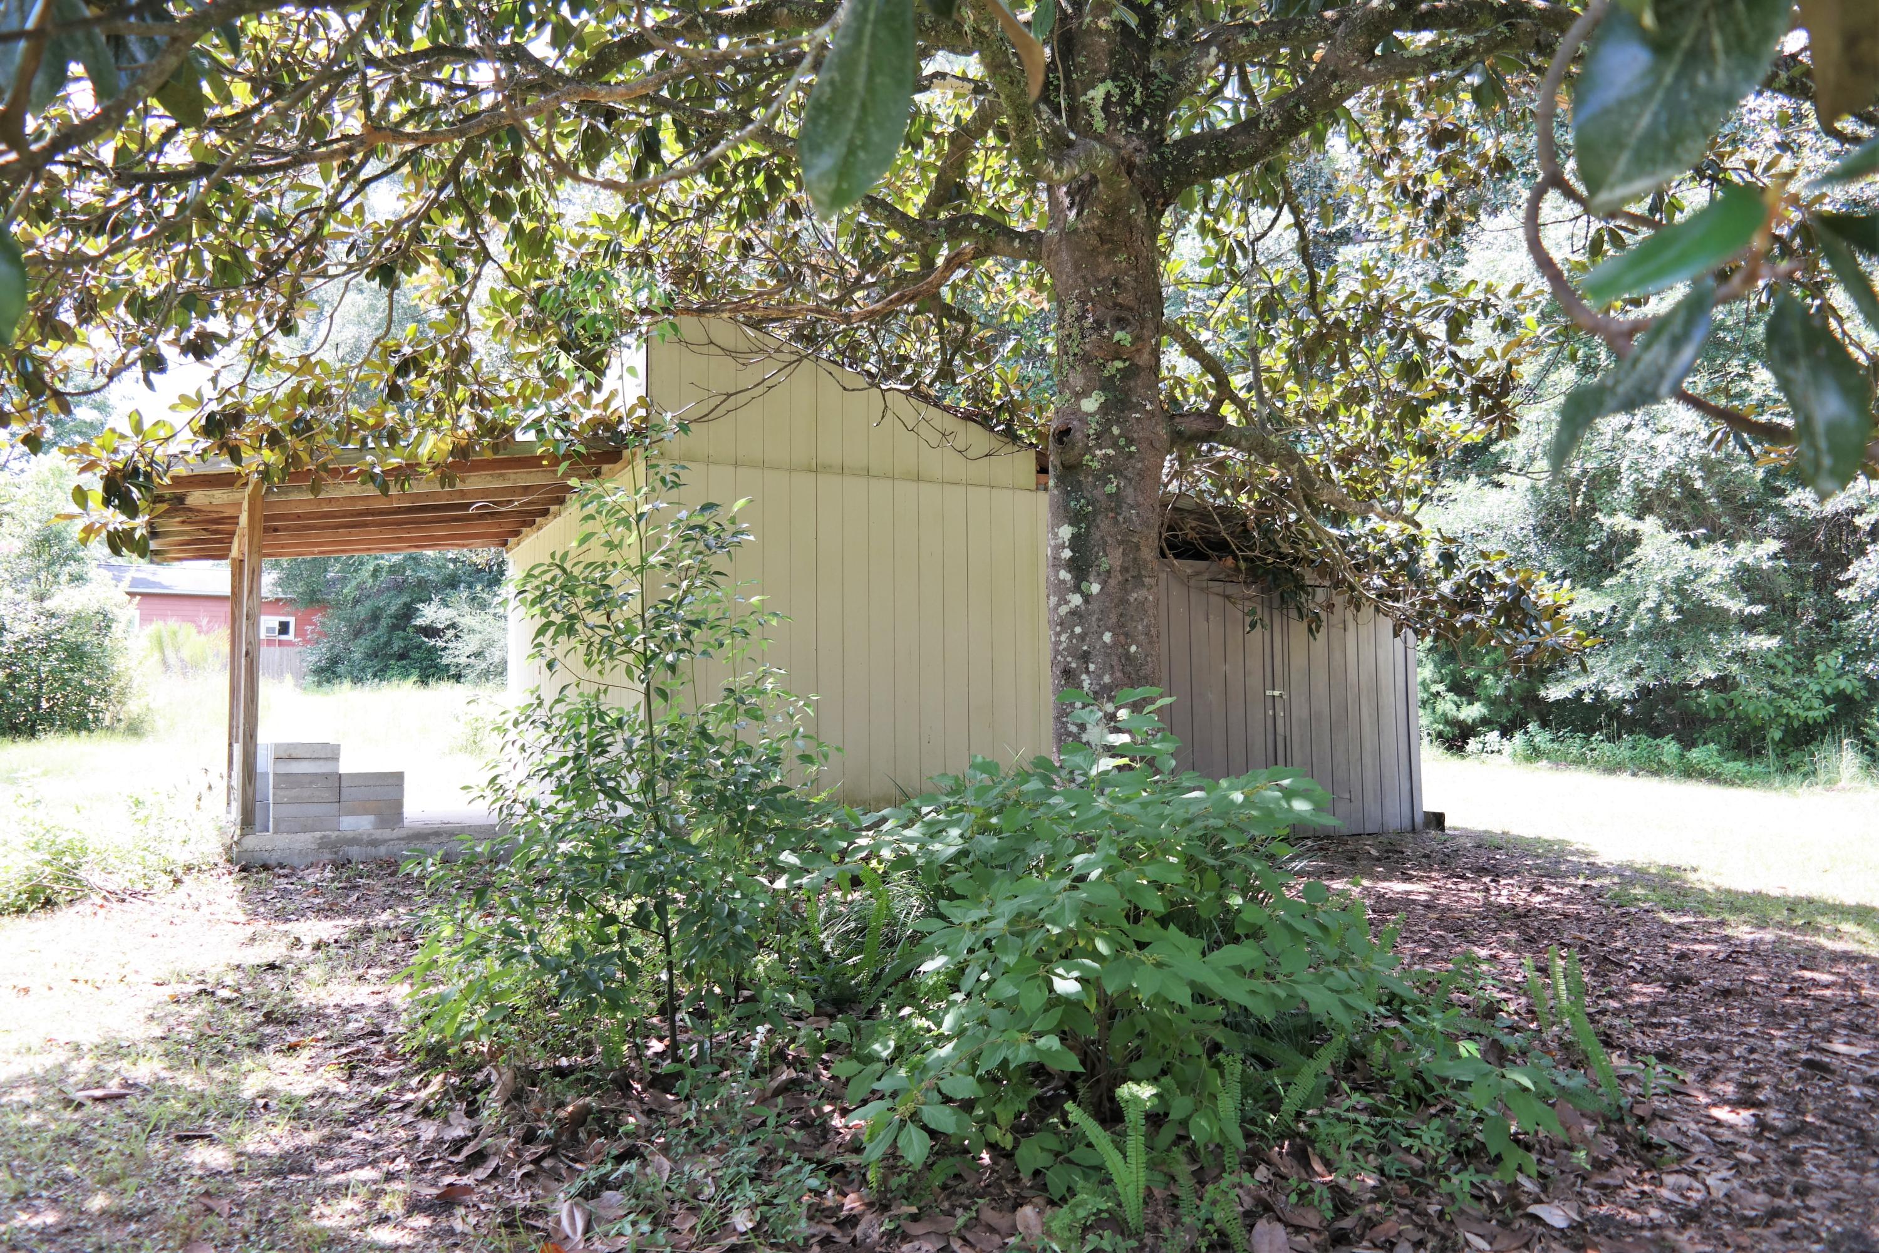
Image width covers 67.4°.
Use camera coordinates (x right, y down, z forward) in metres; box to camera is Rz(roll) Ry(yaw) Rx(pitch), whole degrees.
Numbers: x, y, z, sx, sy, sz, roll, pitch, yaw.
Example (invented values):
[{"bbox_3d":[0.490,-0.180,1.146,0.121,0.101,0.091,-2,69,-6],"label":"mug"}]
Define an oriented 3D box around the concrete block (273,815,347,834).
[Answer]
[{"bbox_3d":[-4.096,1.283,9.120,0.393,0.095,0.194,2,-5,-25],"label":"concrete block"}]

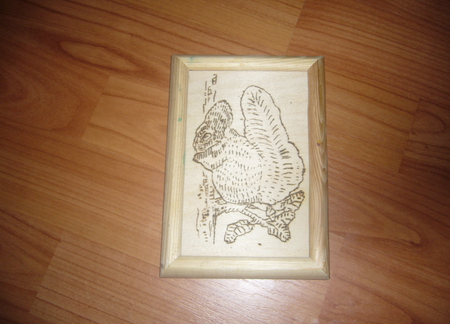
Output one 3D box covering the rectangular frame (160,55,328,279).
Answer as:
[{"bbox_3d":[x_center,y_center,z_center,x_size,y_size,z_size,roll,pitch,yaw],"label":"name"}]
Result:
[{"bbox_3d":[0.018,0.000,0.388,0.136,0.016,0.193,1,78,2],"label":"rectangular frame"}]

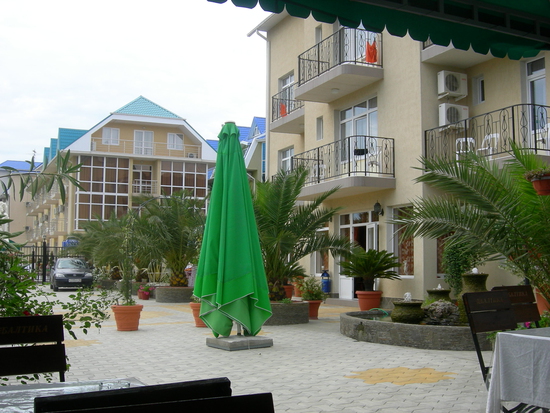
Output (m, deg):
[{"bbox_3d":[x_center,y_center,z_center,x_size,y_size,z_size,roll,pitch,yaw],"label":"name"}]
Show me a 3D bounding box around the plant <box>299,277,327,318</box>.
[{"bbox_3d":[0.787,1.871,14.300,0.540,0.900,0.540,1,-5,0],"label":"plant"}]

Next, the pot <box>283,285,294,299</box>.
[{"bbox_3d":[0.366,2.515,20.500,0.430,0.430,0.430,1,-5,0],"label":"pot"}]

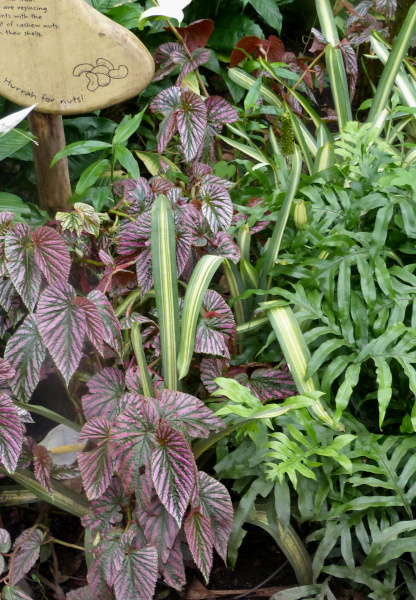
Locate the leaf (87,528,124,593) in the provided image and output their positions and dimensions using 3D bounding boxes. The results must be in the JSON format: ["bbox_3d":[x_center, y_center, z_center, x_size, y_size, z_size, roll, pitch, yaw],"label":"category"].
[{"bbox_3d":[-0.171,0.451,2.050,0.072,0.121,0.035,11,-11,5],"label":"leaf"}]

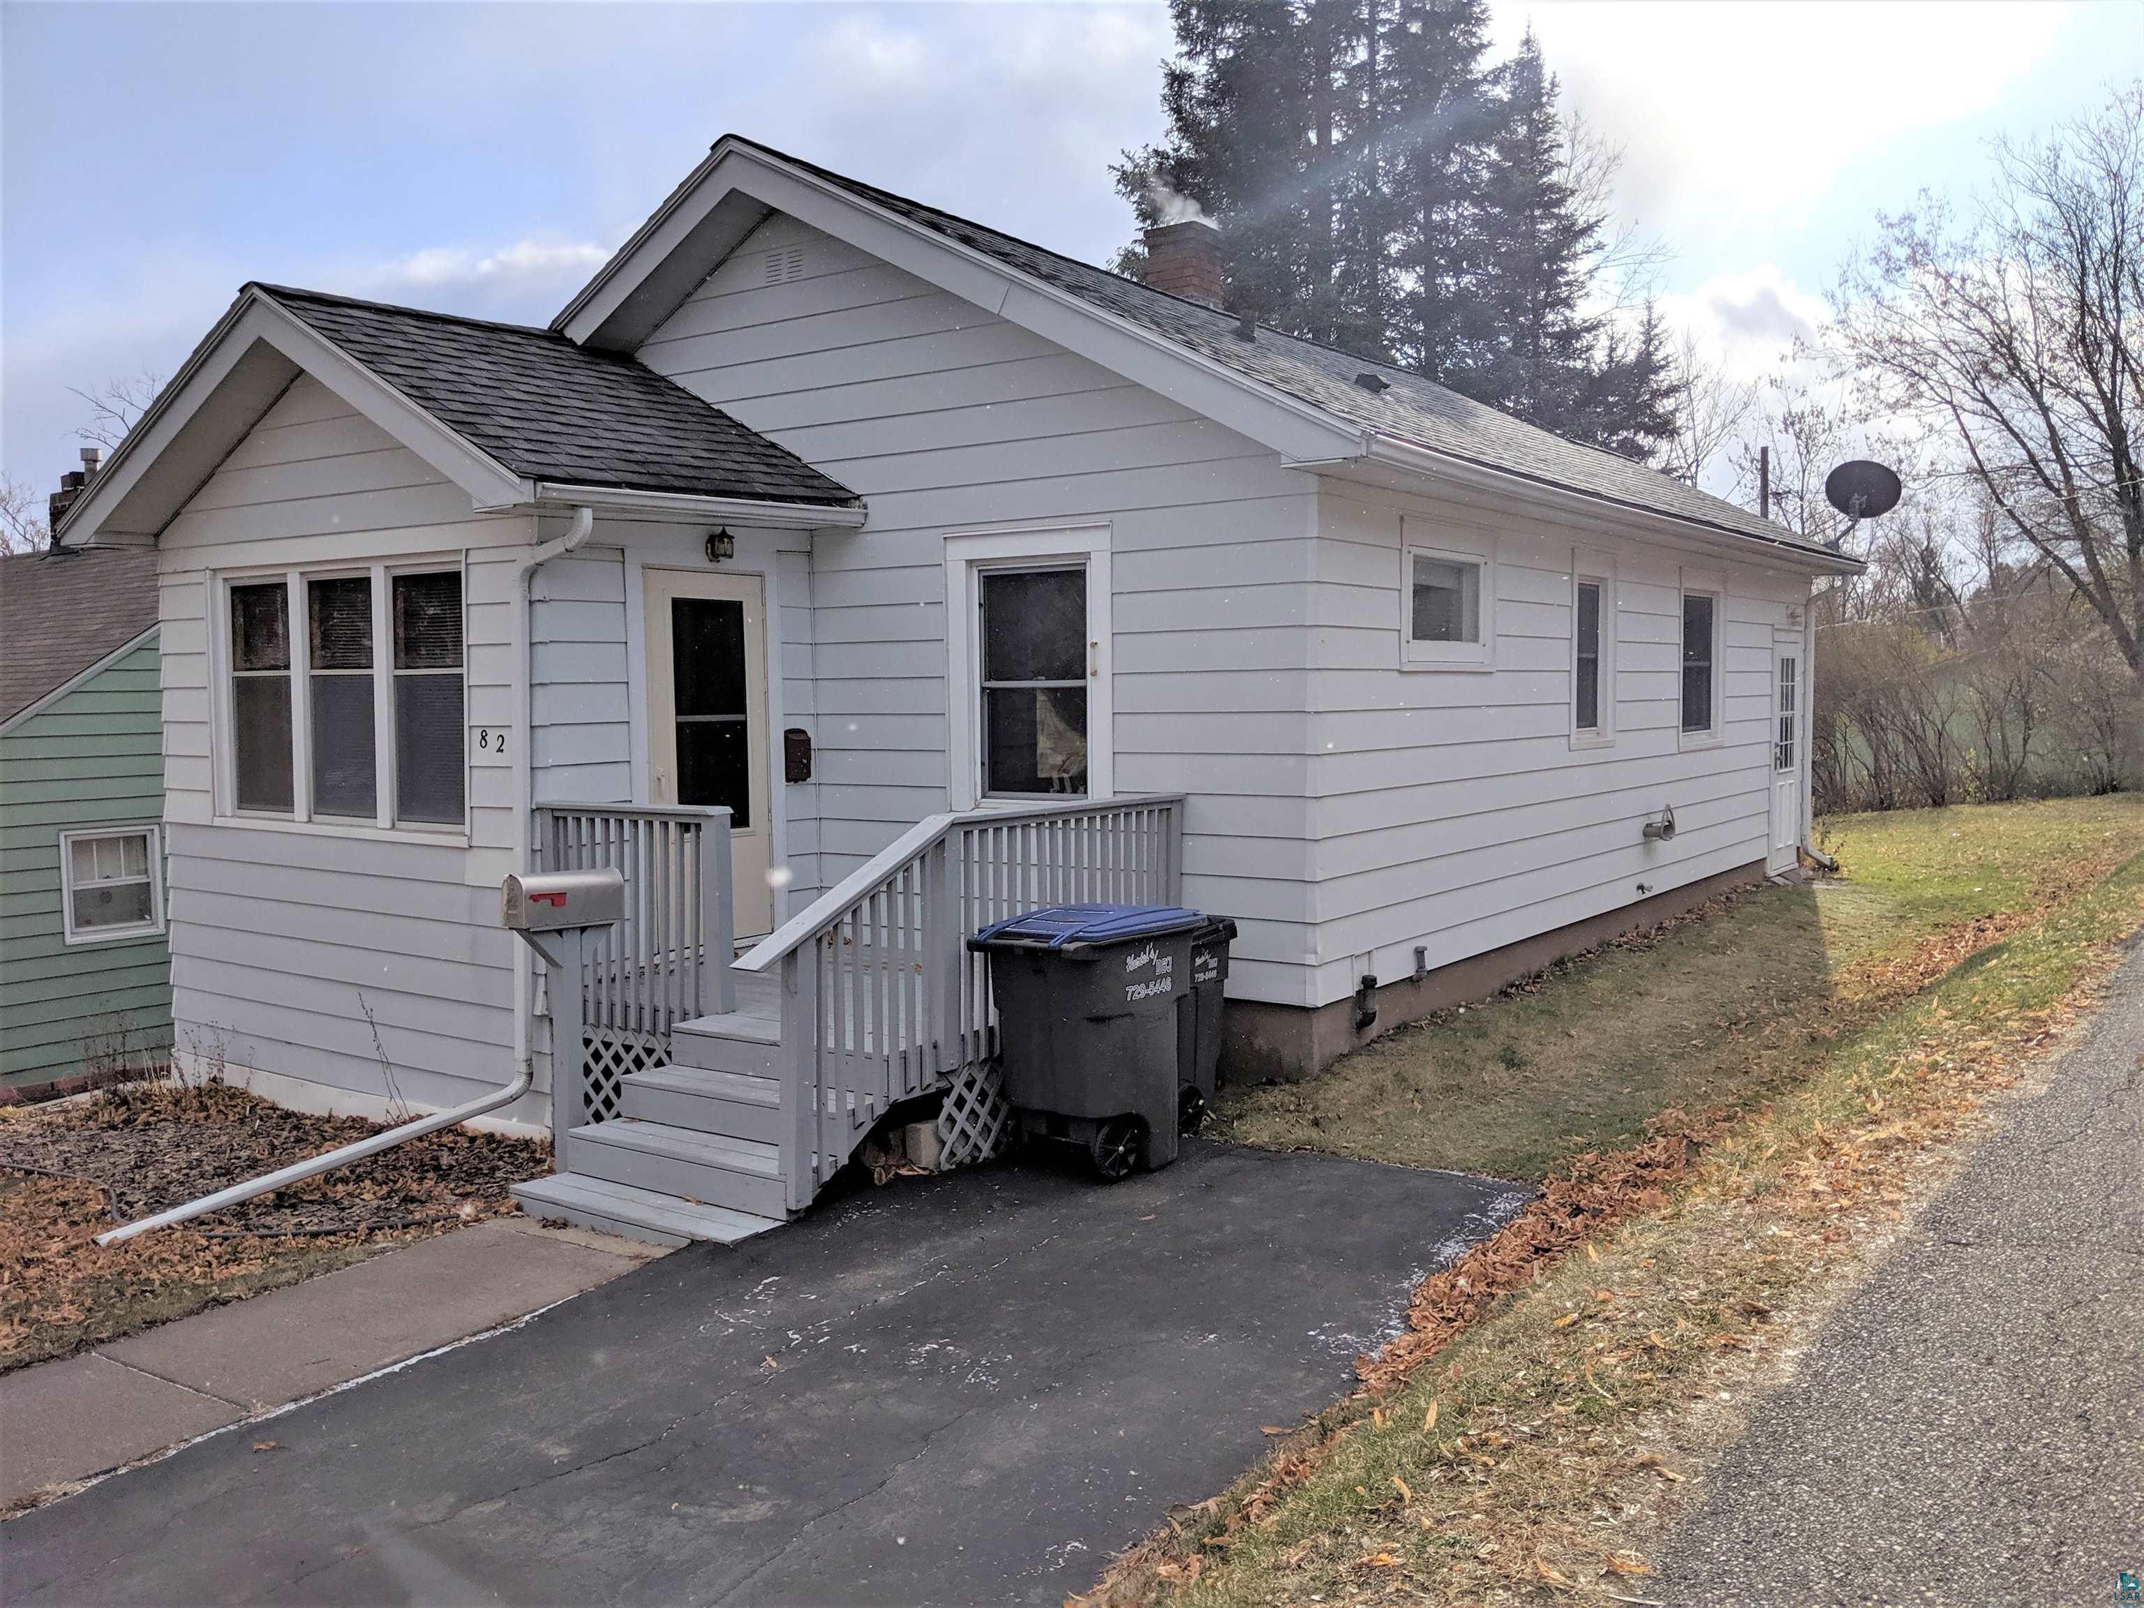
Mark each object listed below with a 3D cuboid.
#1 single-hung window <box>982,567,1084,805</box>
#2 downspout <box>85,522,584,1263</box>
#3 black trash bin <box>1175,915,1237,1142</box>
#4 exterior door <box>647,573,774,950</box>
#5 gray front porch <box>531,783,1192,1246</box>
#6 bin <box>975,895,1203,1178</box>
[{"bbox_3d":[-0.190,-0.647,8.874,0.700,1.230,0.100,2,5,35],"label":"single-hung window"},{"bbox_3d":[-3.186,0.185,7.586,0.450,3.220,2.200,3,5,43],"label":"downspout"},{"bbox_3d":[0.410,0.981,7.687,0.550,0.980,0.680,2,4,31],"label":"black trash bin"},{"bbox_3d":[-1.946,-0.223,9.121,0.070,2.070,0.880,2,5,35],"label":"exterior door"},{"bbox_3d":[-1.325,0.787,7.876,2.600,1.580,3.050,2,5,35],"label":"gray front porch"},{"bbox_3d":[0.086,0.980,7.118,0.640,1.050,0.840,2,4,32],"label":"bin"}]

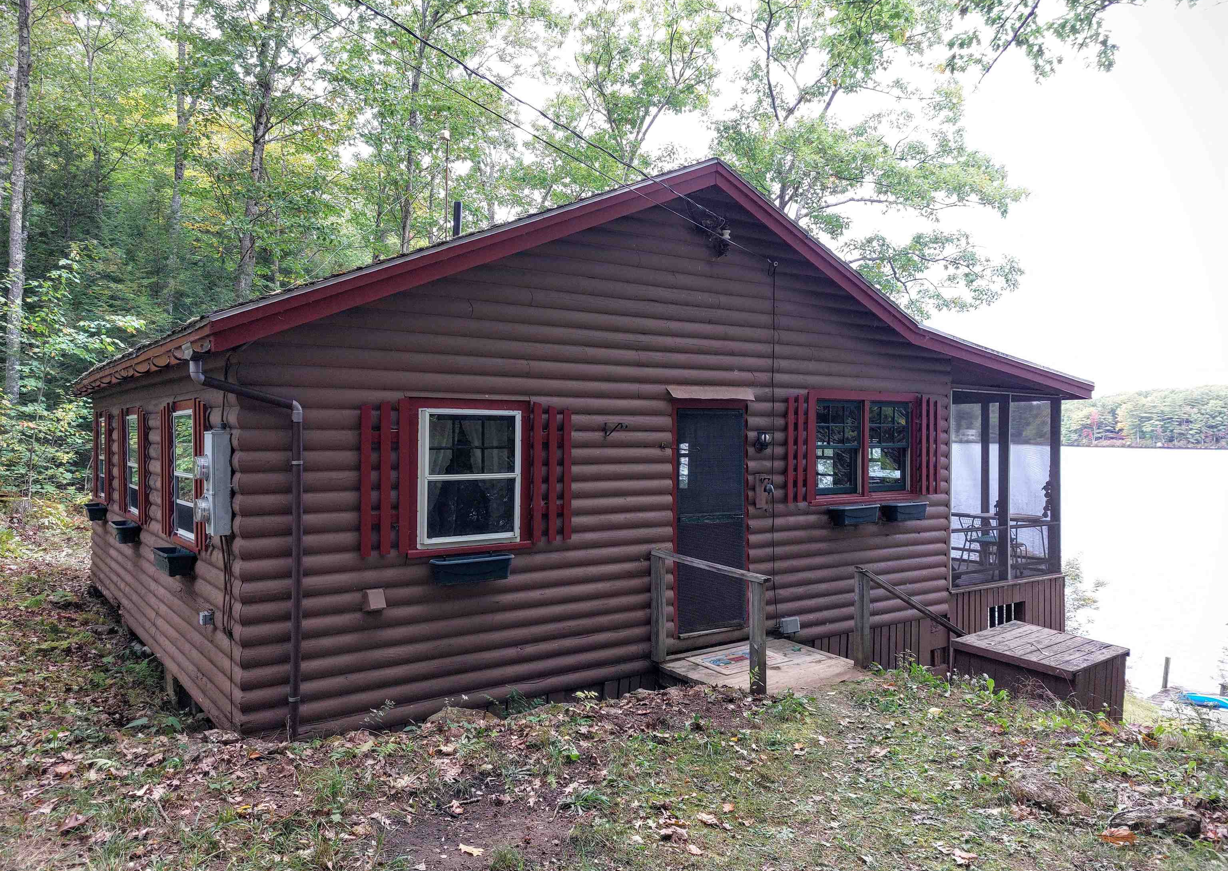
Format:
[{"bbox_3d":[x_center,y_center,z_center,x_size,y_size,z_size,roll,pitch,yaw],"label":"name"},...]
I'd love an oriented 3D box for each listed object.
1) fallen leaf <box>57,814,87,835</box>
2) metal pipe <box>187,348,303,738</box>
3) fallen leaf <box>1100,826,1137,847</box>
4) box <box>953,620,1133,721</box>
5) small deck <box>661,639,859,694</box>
[{"bbox_3d":[-2.464,1.773,3.880,0.135,0.050,0.095,0,-1,-38],"label":"fallen leaf"},{"bbox_3d":[-2.205,0.720,5.140,0.650,2.357,0.080,0,-1,-37],"label":"metal pipe"},{"bbox_3d":[2.275,1.815,3.850,0.150,0.040,0.110,0,0,24],"label":"fallen leaf"},{"bbox_3d":[3.675,2.119,7.328,1.094,0.680,1.003,0,-1,-37],"label":"box"},{"bbox_3d":[1.182,1.970,7.122,1.550,0.120,0.950,0,-1,-37],"label":"small deck"}]

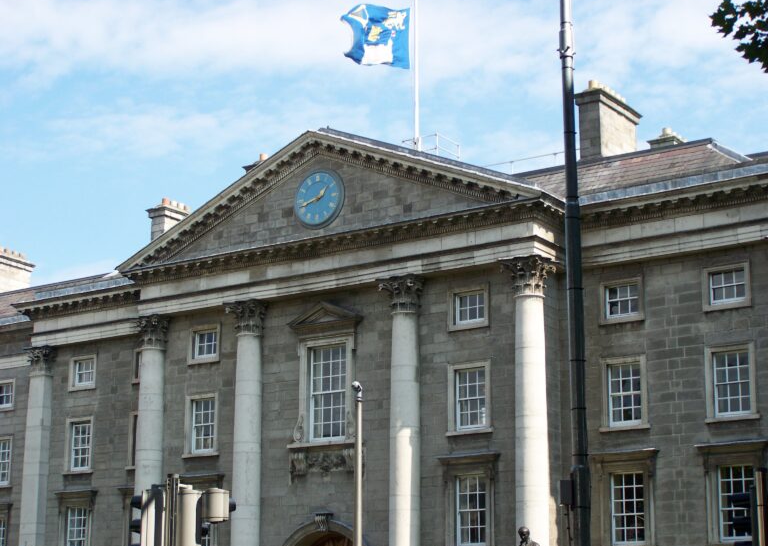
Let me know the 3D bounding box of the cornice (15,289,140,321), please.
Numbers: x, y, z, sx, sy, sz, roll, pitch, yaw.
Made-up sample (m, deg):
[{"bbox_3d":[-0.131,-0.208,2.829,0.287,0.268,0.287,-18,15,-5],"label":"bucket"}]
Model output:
[{"bbox_3d":[-12.615,1.351,65.960,8.400,0.900,0.900,-9,-16,34],"label":"cornice"}]

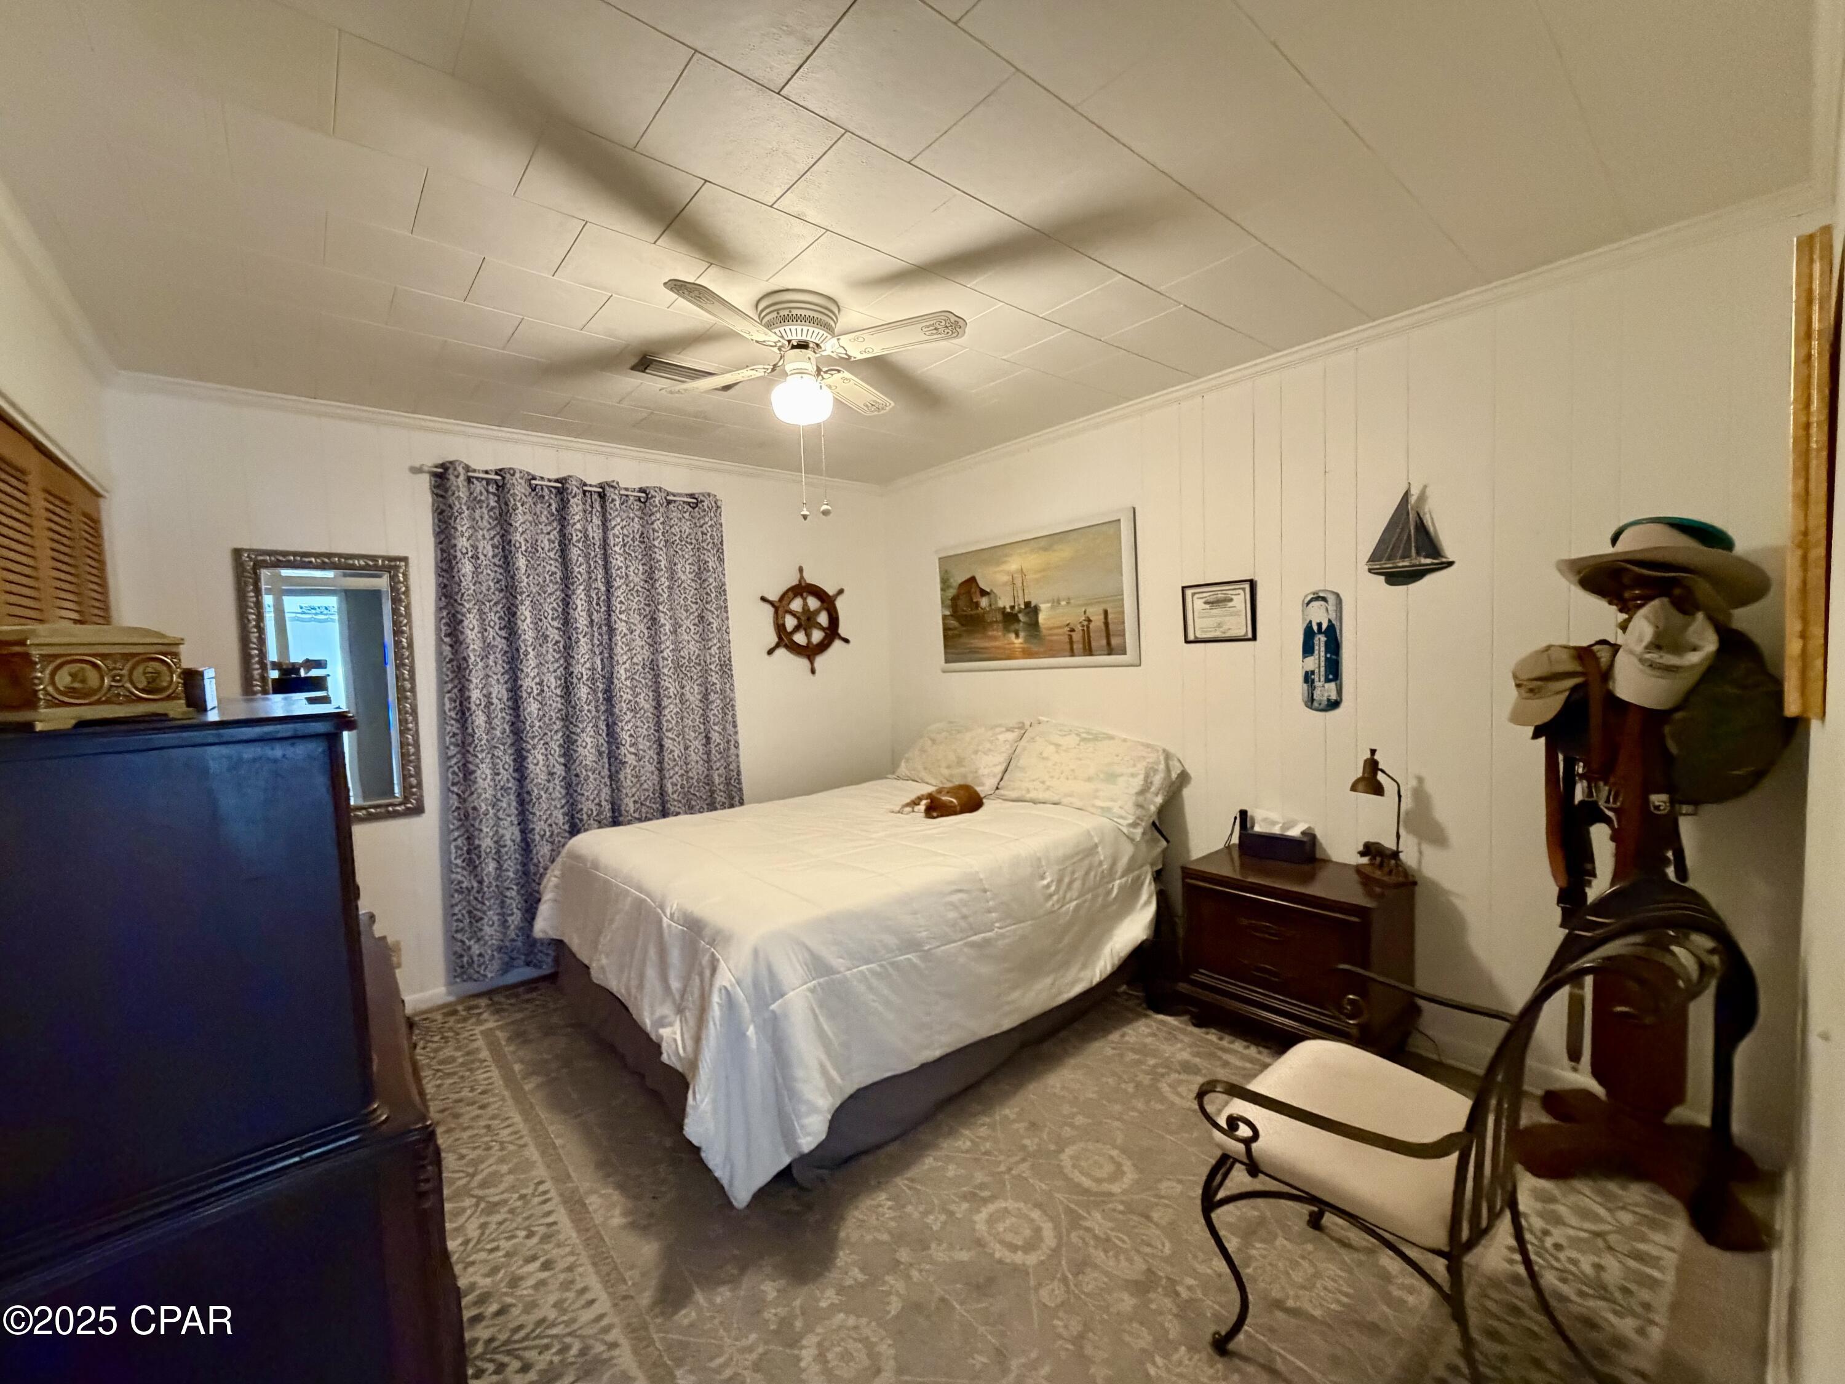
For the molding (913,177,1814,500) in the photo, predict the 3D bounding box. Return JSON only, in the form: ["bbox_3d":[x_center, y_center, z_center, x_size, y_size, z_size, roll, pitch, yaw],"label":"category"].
[{"bbox_3d":[0.924,-1.183,3.084,0.046,0.062,3.560,-4,4,-40],"label":"molding"}]

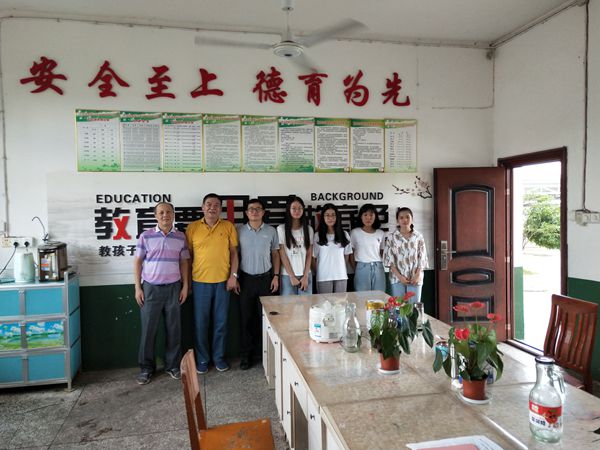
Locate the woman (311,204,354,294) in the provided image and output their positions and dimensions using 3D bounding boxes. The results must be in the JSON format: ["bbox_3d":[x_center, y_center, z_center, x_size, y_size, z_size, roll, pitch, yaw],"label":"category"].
[{"bbox_3d":[0.348,0.593,4.553,0.435,1.636,0.280,-1,2,-4],"label":"woman"}]

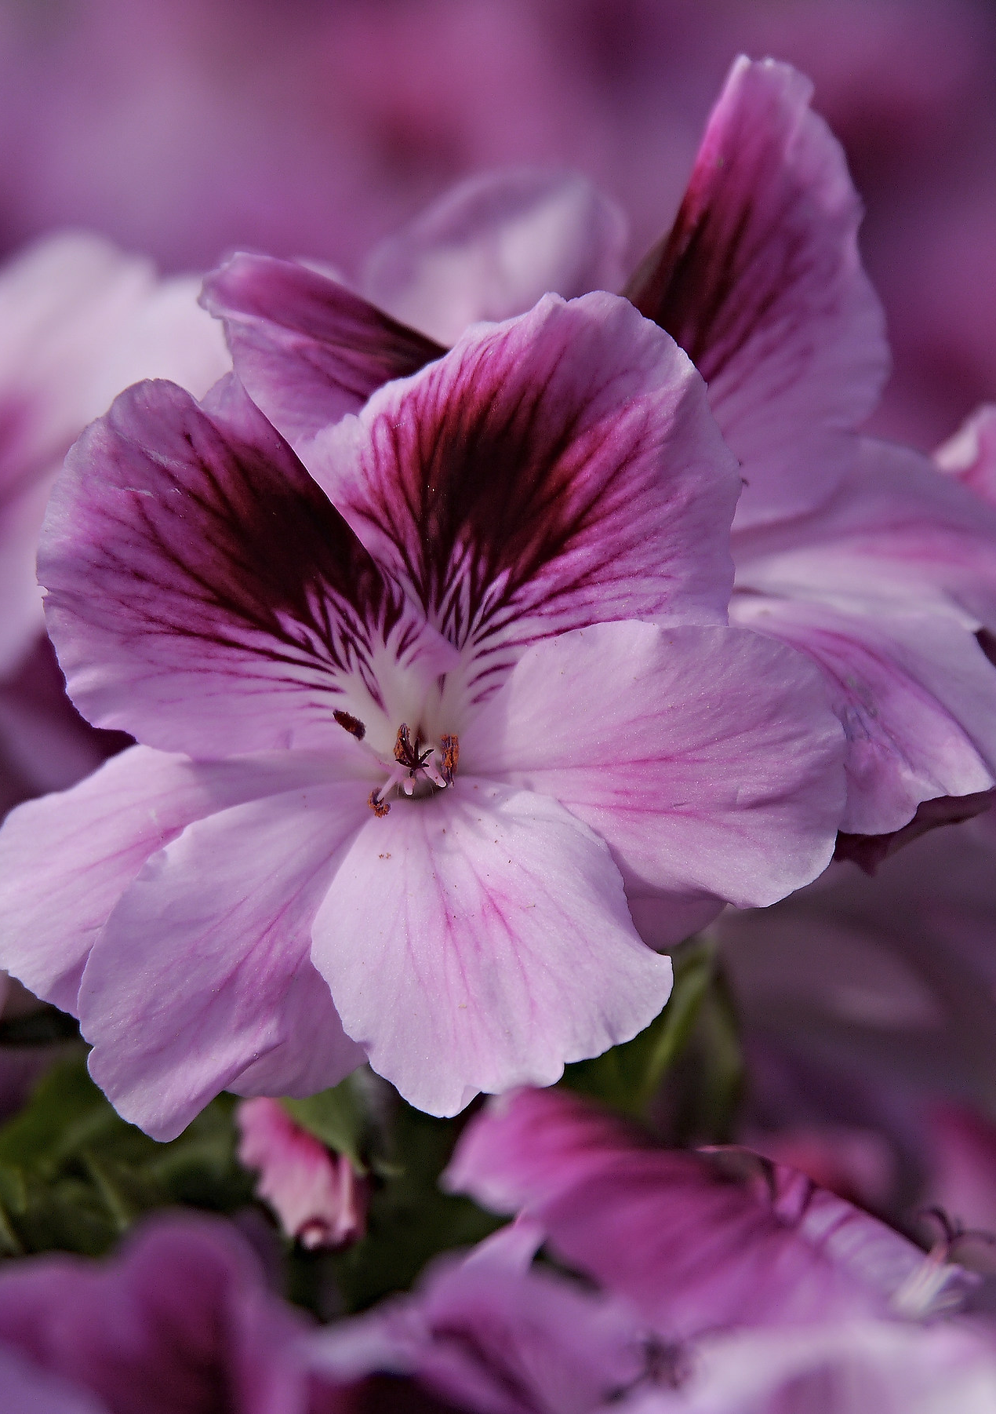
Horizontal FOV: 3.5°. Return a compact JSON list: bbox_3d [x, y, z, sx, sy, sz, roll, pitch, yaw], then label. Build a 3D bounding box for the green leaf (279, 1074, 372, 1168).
[{"bbox_3d":[-0.011,0.026,1.013,0.006,0.006,0.004,0,0,0],"label":"green leaf"}]

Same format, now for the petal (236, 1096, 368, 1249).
[{"bbox_3d":[-0.012,0.029,1.015,0.008,0.010,0.008,0,0,0],"label":"petal"}]

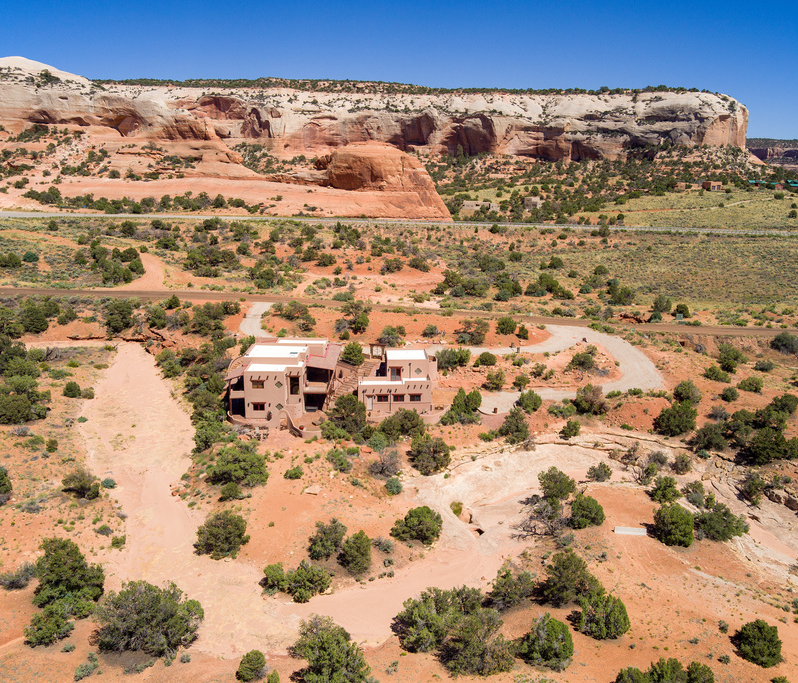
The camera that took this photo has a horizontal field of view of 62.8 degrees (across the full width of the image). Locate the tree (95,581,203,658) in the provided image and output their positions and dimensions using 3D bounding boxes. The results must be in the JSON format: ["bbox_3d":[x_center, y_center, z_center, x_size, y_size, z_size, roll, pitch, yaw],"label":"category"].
[{"bbox_3d":[-19.760,22.020,51.830,8.400,5.290,7.310,0,15,0],"label":"tree"}]

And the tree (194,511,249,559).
[{"bbox_3d":[-17.740,19.290,65.410,5.400,4.430,4.970,0,15,0],"label":"tree"}]

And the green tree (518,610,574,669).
[{"bbox_3d":[11.210,22.720,49.550,3.940,4.140,3.940,0,15,0],"label":"green tree"}]

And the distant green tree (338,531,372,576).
[{"bbox_3d":[-4.140,19.940,61.540,3.010,4.210,3.010,0,15,0],"label":"distant green tree"}]

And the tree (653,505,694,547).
[{"bbox_3d":[26.990,18.160,64.580,4.050,4.050,4.050,0,15,0],"label":"tree"}]

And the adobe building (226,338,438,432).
[{"bbox_3d":[-9.900,5.580,96.450,29.500,8.800,14.500,0,15,0],"label":"adobe building"}]

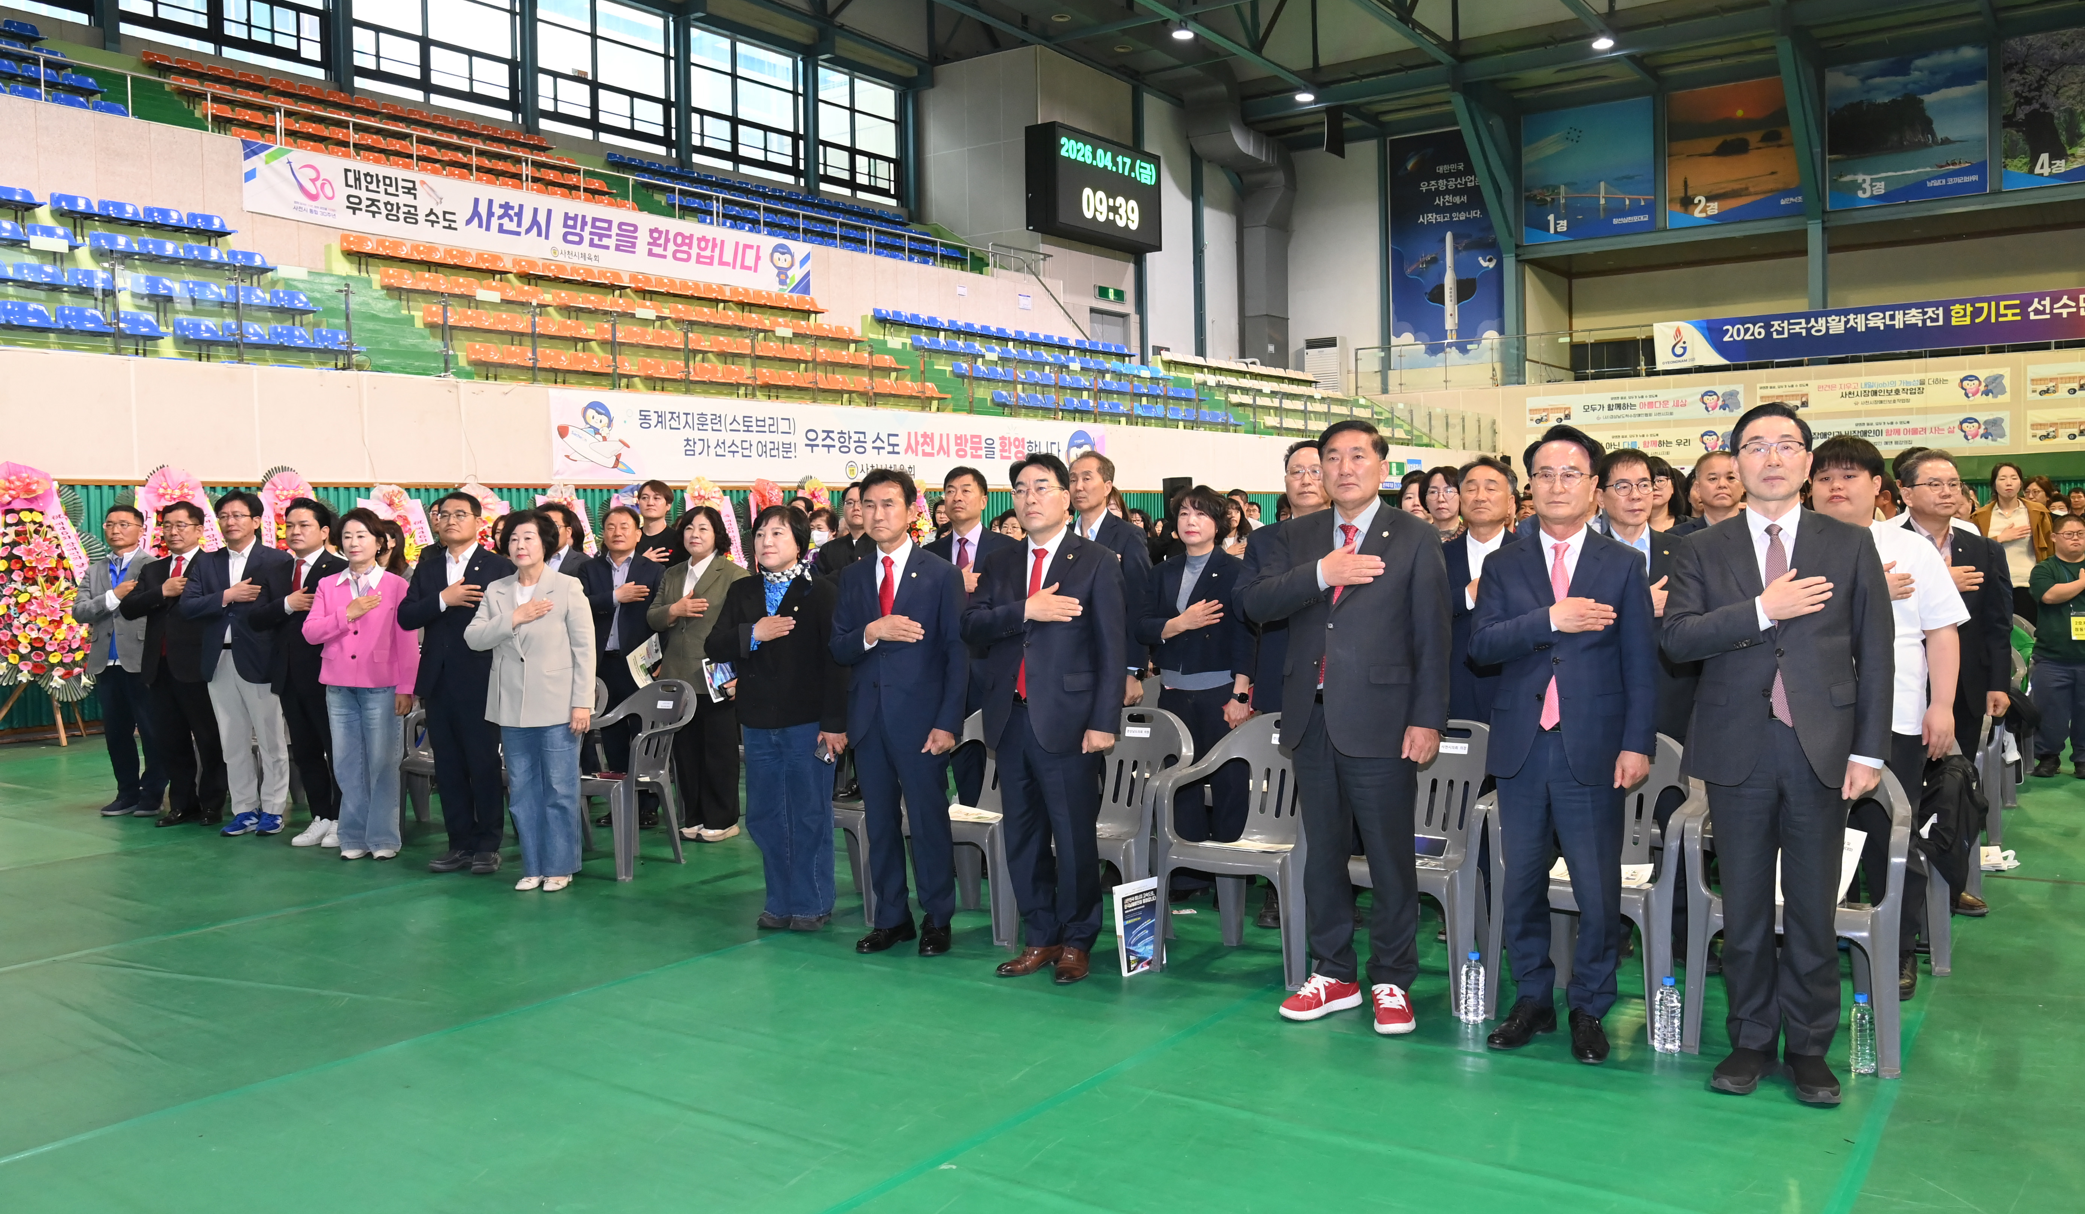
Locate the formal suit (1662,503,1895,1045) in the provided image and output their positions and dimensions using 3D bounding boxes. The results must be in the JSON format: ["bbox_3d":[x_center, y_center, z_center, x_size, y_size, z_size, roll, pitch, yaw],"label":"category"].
[{"bbox_3d":[1.879,0.463,3.555,0.580,1.450,0.360,2,5,37],"label":"formal suit"}]

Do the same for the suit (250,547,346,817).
[{"bbox_3d":[-3.740,0.391,6.989,0.460,1.370,0.300,0,3,22],"label":"suit"}]

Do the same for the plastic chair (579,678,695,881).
[{"bbox_3d":[-1.854,0.752,6.232,0.560,0.810,0.560,1,5,32],"label":"plastic chair"}]

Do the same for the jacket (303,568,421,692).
[{"bbox_3d":[-3.230,0.109,6.576,0.540,0.600,0.350,-1,4,10],"label":"jacket"}]

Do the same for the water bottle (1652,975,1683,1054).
[{"bbox_3d":[1.740,1.129,3.873,0.067,0.209,0.067,0,3,30],"label":"water bottle"}]

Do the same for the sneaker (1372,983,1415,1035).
[{"bbox_3d":[1.043,1.163,4.127,0.115,0.115,0.290,0,4,12],"label":"sneaker"}]

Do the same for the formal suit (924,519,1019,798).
[{"bbox_3d":[-0.298,0.364,5.920,0.560,1.440,0.340,1,4,27],"label":"formal suit"}]

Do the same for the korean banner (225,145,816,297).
[{"bbox_3d":[-7.100,-5.739,21.100,0.060,0.900,9.900,2,5,36],"label":"korean banner"}]

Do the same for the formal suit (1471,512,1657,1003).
[{"bbox_3d":[1.452,0.468,3.886,0.530,1.400,0.340,0,3,26],"label":"formal suit"}]

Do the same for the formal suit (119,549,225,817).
[{"bbox_3d":[-4.763,0.400,7.616,0.470,1.430,0.300,0,3,22],"label":"formal suit"}]

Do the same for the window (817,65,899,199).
[{"bbox_3d":[-4.378,-11.209,33.345,0.200,2.822,2.620,1,4,38],"label":"window"}]

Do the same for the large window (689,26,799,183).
[{"bbox_3d":[-6.505,-10.978,30.500,0.150,2.900,3.100,1,3,39],"label":"large window"}]

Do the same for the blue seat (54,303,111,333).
[{"bbox_3d":[-8.950,-2.698,13.000,0.400,0.270,0.420,1,3,40],"label":"blue seat"}]

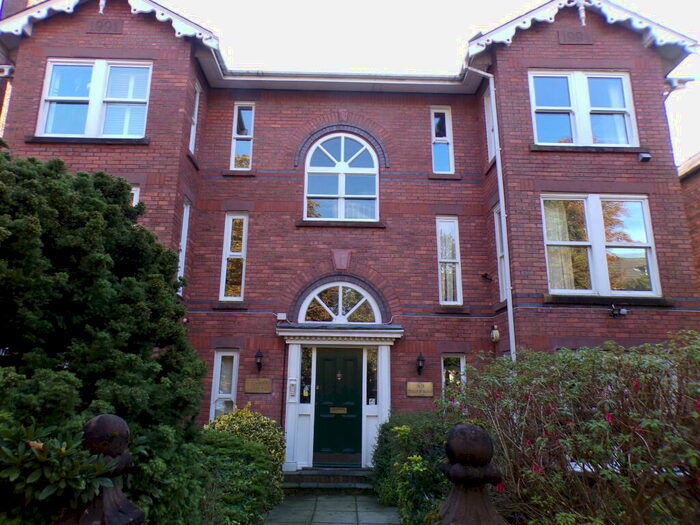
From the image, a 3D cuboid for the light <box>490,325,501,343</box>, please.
[{"bbox_3d":[2.666,1.310,8.891,0.140,0.340,0.170,1,-13,0],"label":"light"}]

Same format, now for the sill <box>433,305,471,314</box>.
[{"bbox_3d":[1.964,0.909,9.299,0.648,0.140,0.140,1,-13,0],"label":"sill"}]

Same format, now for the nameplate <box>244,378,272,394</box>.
[{"bbox_3d":[-1.640,2.231,8.733,0.475,0.244,0.025,1,-14,-1],"label":"nameplate"}]

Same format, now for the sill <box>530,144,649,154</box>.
[{"bbox_3d":[4.248,-2.006,8.676,2.120,0.140,0.140,1,-13,0],"label":"sill"}]

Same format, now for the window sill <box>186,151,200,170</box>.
[{"bbox_3d":[-3.023,-1.954,9.247,0.140,0.140,0.700,1,-13,0],"label":"window sill"}]

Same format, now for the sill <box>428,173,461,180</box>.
[{"bbox_3d":[1.930,-1.744,9.929,0.672,0.140,0.140,1,-13,0],"label":"sill"}]

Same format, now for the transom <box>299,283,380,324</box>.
[{"bbox_3d":[-0.184,0.801,9.362,1.602,0.848,0.090,1,-13,0],"label":"transom"}]

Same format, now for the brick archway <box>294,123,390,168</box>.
[{"bbox_3d":[-0.154,-2.381,9.949,1.940,1.006,0.120,1,-14,-1],"label":"brick archway"}]

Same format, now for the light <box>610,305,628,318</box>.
[{"bbox_3d":[4.319,0.789,7.808,0.297,0.207,0.200,1,-14,-1],"label":"light"}]

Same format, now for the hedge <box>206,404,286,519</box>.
[{"bbox_3d":[-1.616,2.941,7.533,1.203,1.401,1.200,1,-14,-1],"label":"hedge"}]

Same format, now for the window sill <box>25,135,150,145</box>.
[{"bbox_3d":[-4.544,-2.095,8.475,2.116,0.145,0.160,1,-14,-1],"label":"window sill"}]

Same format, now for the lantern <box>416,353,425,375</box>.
[{"bbox_3d":[1.311,1.871,8.936,0.142,0.402,0.210,1,-13,0],"label":"lantern"}]

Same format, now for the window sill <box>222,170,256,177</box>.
[{"bbox_3d":[-2.209,-1.754,9.747,0.645,0.145,0.150,1,-14,-1],"label":"window sill"}]

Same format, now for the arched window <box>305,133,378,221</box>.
[{"bbox_3d":[-0.161,-1.727,9.858,1.515,1.927,0.100,1,-14,-1],"label":"arched window"}]

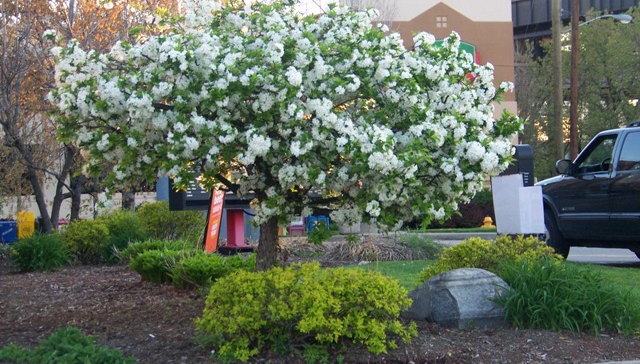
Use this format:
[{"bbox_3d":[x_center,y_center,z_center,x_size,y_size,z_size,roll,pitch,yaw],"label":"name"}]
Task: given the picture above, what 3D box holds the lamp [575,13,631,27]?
[{"bbox_3d":[9.551,-5.455,54.000,1.900,0.460,0.360,-1,0,0],"label":"lamp"}]

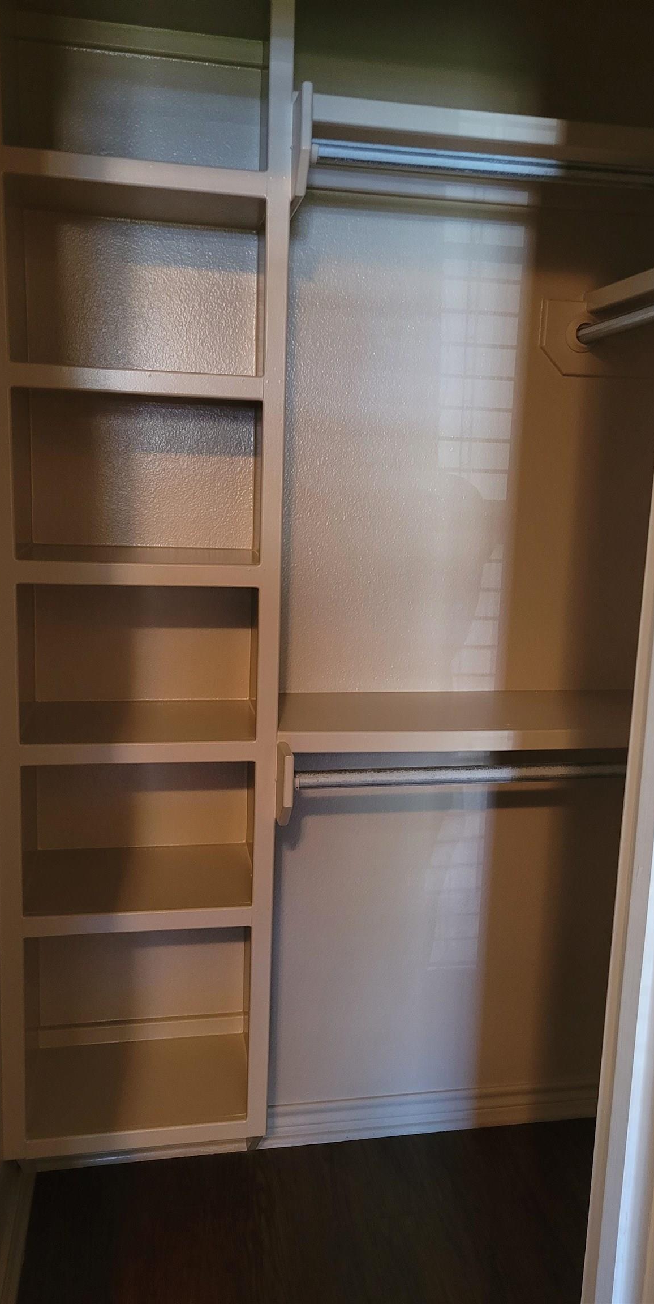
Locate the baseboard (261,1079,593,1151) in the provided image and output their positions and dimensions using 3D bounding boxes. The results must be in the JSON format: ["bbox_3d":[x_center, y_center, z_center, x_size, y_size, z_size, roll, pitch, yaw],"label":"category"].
[{"bbox_3d":[0.272,1.088,2.319,0.919,0.099,0.018,0,11,-11],"label":"baseboard"}]

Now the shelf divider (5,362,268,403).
[{"bbox_3d":[-0.330,-0.469,1.746,0.417,0.039,0.307,0,11,-11],"label":"shelf divider"}]

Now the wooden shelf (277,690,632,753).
[{"bbox_3d":[0.333,0.135,1.991,0.919,0.039,0.310,0,11,-11],"label":"wooden shelf"}]

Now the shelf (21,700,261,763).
[{"bbox_3d":[-0.352,0.148,1.864,0.417,0.039,0.307,0,11,-11],"label":"shelf"}]

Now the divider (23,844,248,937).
[{"bbox_3d":[-0.363,0.460,1.924,0.417,0.039,0.307,0,11,-11],"label":"divider"}]

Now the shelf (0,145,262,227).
[{"bbox_3d":[-0.319,-0.781,1.686,0.417,0.039,0.307,0,11,-11],"label":"shelf"}]

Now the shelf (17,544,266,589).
[{"bbox_3d":[-0.341,-0.161,1.805,0.417,0.039,0.307,0,11,-11],"label":"shelf"}]

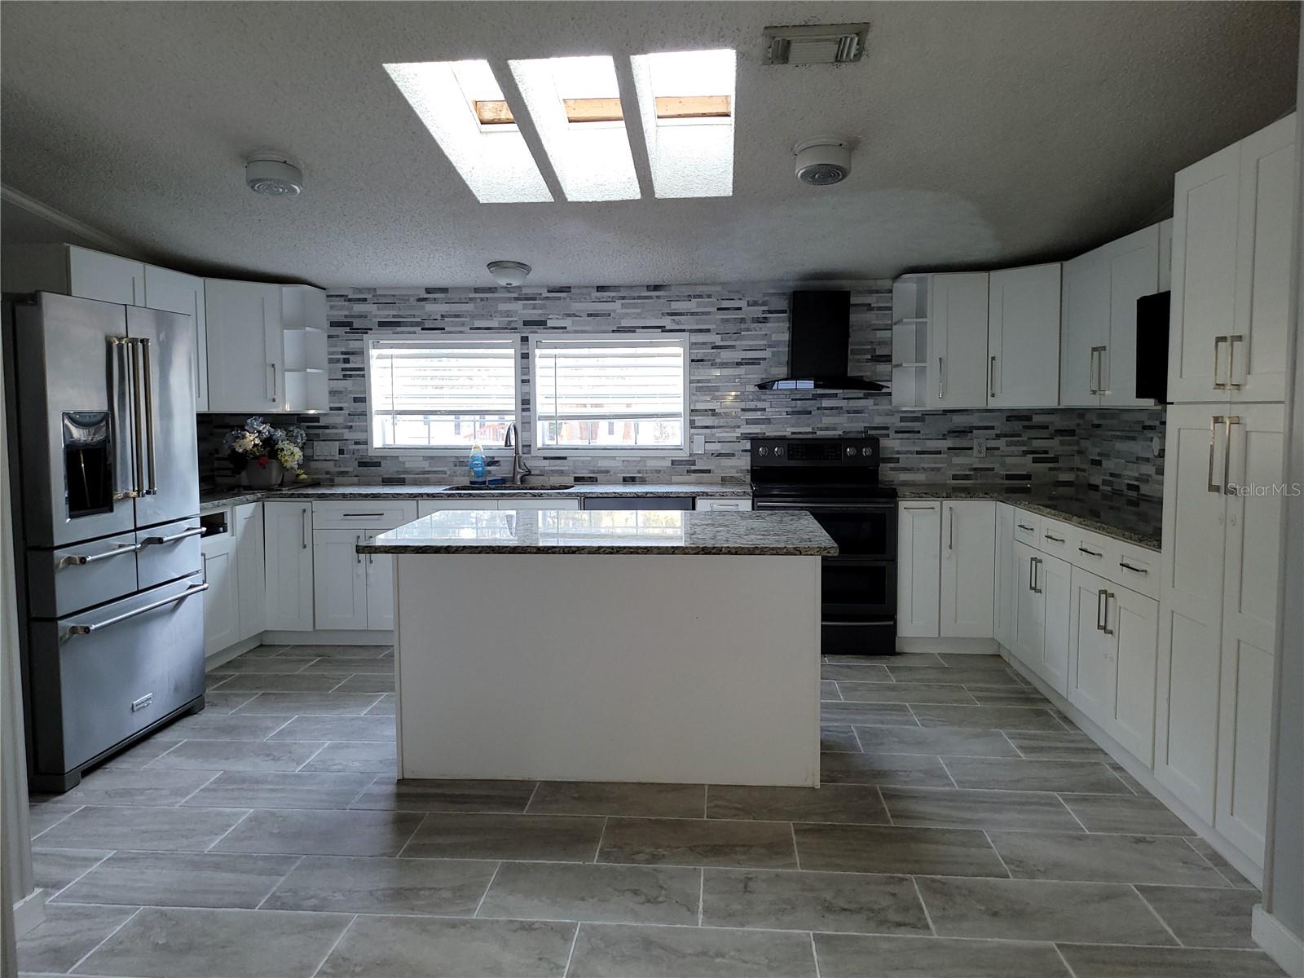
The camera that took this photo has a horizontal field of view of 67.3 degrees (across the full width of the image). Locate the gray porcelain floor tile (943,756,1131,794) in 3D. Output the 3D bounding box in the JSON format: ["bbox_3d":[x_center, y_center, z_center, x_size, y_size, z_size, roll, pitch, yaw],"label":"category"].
[{"bbox_3d":[1.415,1.065,3.638,0.610,0.010,0.327,0,5,5],"label":"gray porcelain floor tile"}]

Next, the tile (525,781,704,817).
[{"bbox_3d":[-0.113,1.099,3.451,0.612,0.010,0.321,0,5,5],"label":"tile"}]

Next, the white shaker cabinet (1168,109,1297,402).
[{"bbox_3d":[1.974,-0.621,2.800,0.600,0.745,0.800,0,5,5],"label":"white shaker cabinet"}]

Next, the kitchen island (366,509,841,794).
[{"bbox_3d":[-0.161,0.585,3.855,1.638,0.888,1.098,0,5,5],"label":"kitchen island"}]

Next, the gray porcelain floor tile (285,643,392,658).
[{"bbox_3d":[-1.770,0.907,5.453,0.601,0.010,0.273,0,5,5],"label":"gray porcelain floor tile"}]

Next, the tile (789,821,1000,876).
[{"bbox_3d":[0.762,1.130,3.052,0.612,0.010,0.321,0,5,5],"label":"tile"}]

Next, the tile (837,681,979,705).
[{"bbox_3d":[1.207,0.981,4.670,0.612,0.012,0.328,0,5,5],"label":"tile"}]

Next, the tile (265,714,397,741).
[{"bbox_3d":[-1.288,1.036,4.201,0.612,0.010,0.321,0,5,5],"label":"tile"}]

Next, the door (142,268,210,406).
[{"bbox_3d":[-2.530,-0.782,5.234,0.030,0.735,0.565,0,5,5],"label":"door"}]

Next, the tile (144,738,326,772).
[{"bbox_3d":[-1.644,1.067,3.906,0.612,0.010,0.321,0,5,5],"label":"tile"}]

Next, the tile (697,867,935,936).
[{"bbox_3d":[0.441,1.135,2.689,0.601,0.010,0.322,0,5,5],"label":"tile"}]

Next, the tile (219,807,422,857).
[{"bbox_3d":[-1.075,1.123,3.189,0.610,0.010,0.327,0,5,5],"label":"tile"}]

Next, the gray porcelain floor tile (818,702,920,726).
[{"bbox_3d":[0.861,1.010,4.368,0.612,0.012,0.328,0,5,5],"label":"gray porcelain floor tile"}]

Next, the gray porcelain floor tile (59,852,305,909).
[{"bbox_3d":[-1.363,1.134,2.844,0.601,0.010,0.322,0,5,5],"label":"gray porcelain floor tile"}]

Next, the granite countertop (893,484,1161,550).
[{"bbox_3d":[1.837,0.104,4.573,1.130,0.040,2.550,0,5,5],"label":"granite countertop"}]

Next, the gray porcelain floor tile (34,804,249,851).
[{"bbox_3d":[-1.686,1.122,3.241,0.610,0.010,0.327,0,5,5],"label":"gray porcelain floor tile"}]

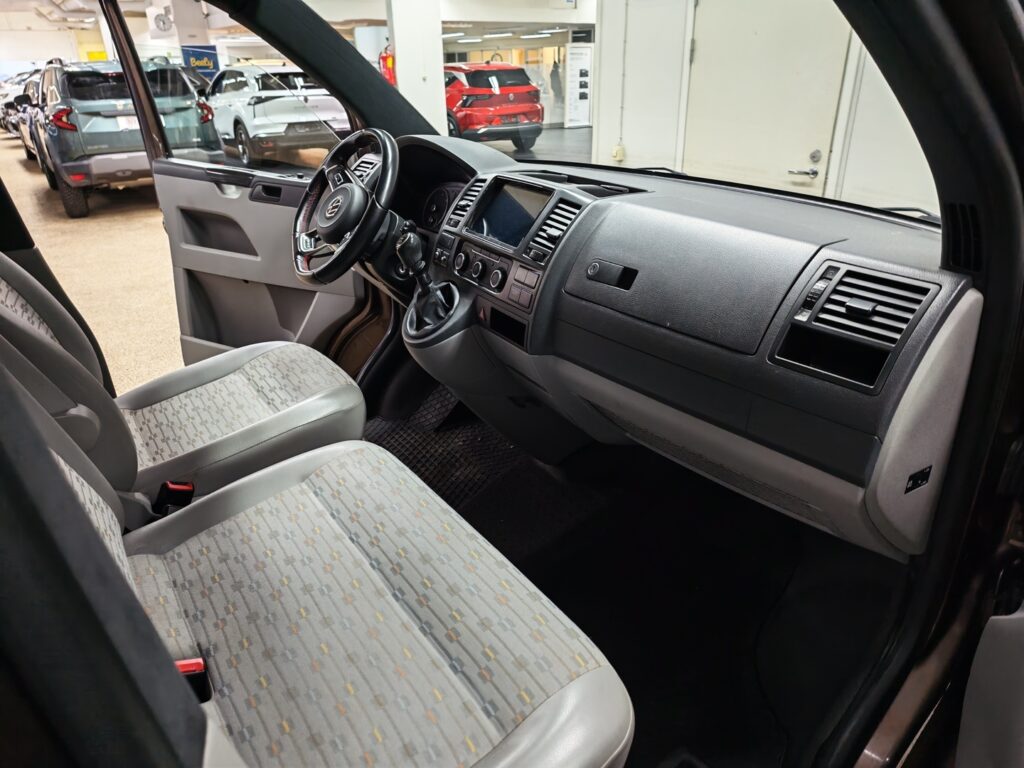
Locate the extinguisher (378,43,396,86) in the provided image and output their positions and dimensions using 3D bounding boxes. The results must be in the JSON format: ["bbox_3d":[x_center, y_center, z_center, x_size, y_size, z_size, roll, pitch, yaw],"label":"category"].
[{"bbox_3d":[-1.203,-3.041,6.600,0.170,0.480,0.165,-5,25,-7],"label":"extinguisher"}]

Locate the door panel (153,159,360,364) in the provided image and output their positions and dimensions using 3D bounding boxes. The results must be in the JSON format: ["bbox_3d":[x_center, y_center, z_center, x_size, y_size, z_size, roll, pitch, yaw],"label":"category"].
[{"bbox_3d":[-0.839,-0.329,2.322,0.990,0.810,0.120,14,29,29],"label":"door panel"}]

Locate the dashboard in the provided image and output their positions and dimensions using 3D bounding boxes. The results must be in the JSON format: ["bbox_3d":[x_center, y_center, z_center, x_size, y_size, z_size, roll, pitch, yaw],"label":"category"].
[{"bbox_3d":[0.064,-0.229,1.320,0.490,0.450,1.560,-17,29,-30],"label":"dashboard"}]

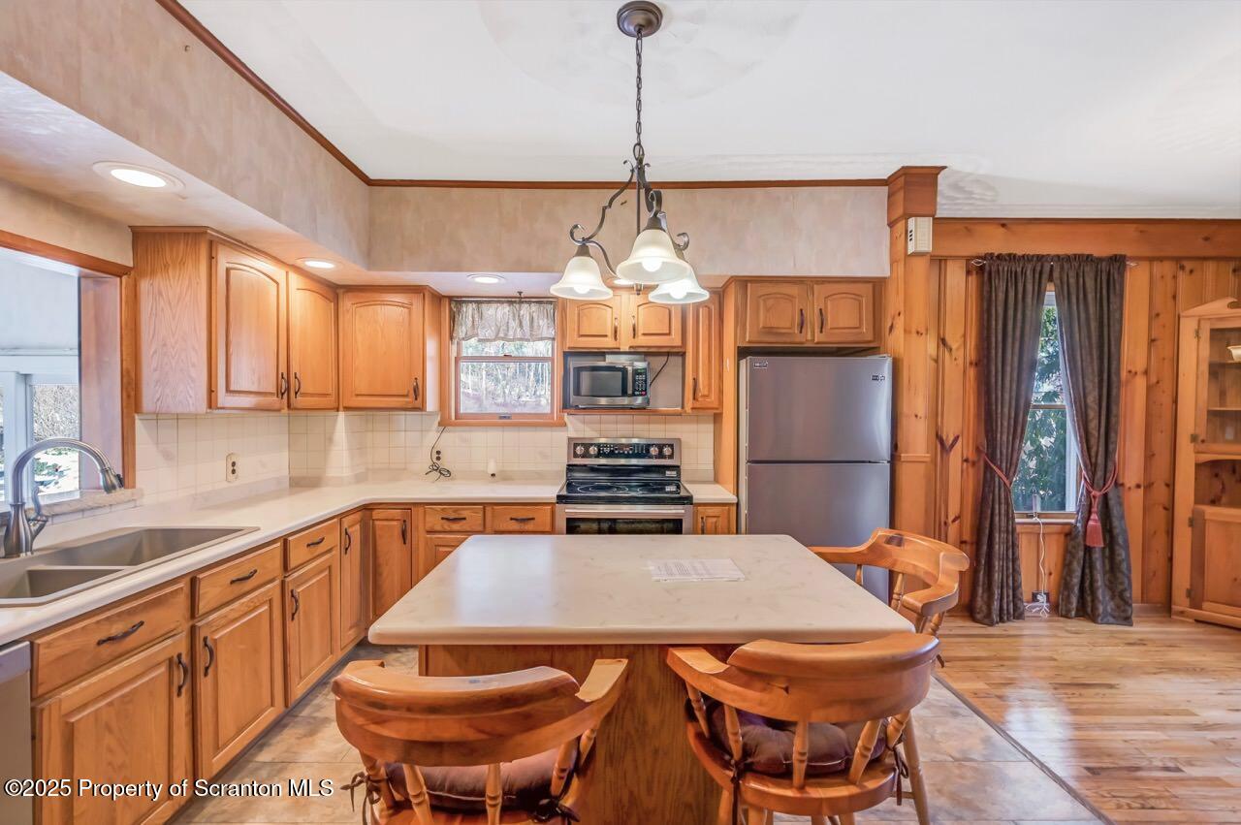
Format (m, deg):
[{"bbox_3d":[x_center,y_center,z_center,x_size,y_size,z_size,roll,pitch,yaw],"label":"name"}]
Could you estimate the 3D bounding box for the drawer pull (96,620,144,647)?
[{"bbox_3d":[-1.405,0.620,1.458,0.030,0.020,0.134,0,1,0],"label":"drawer pull"}]

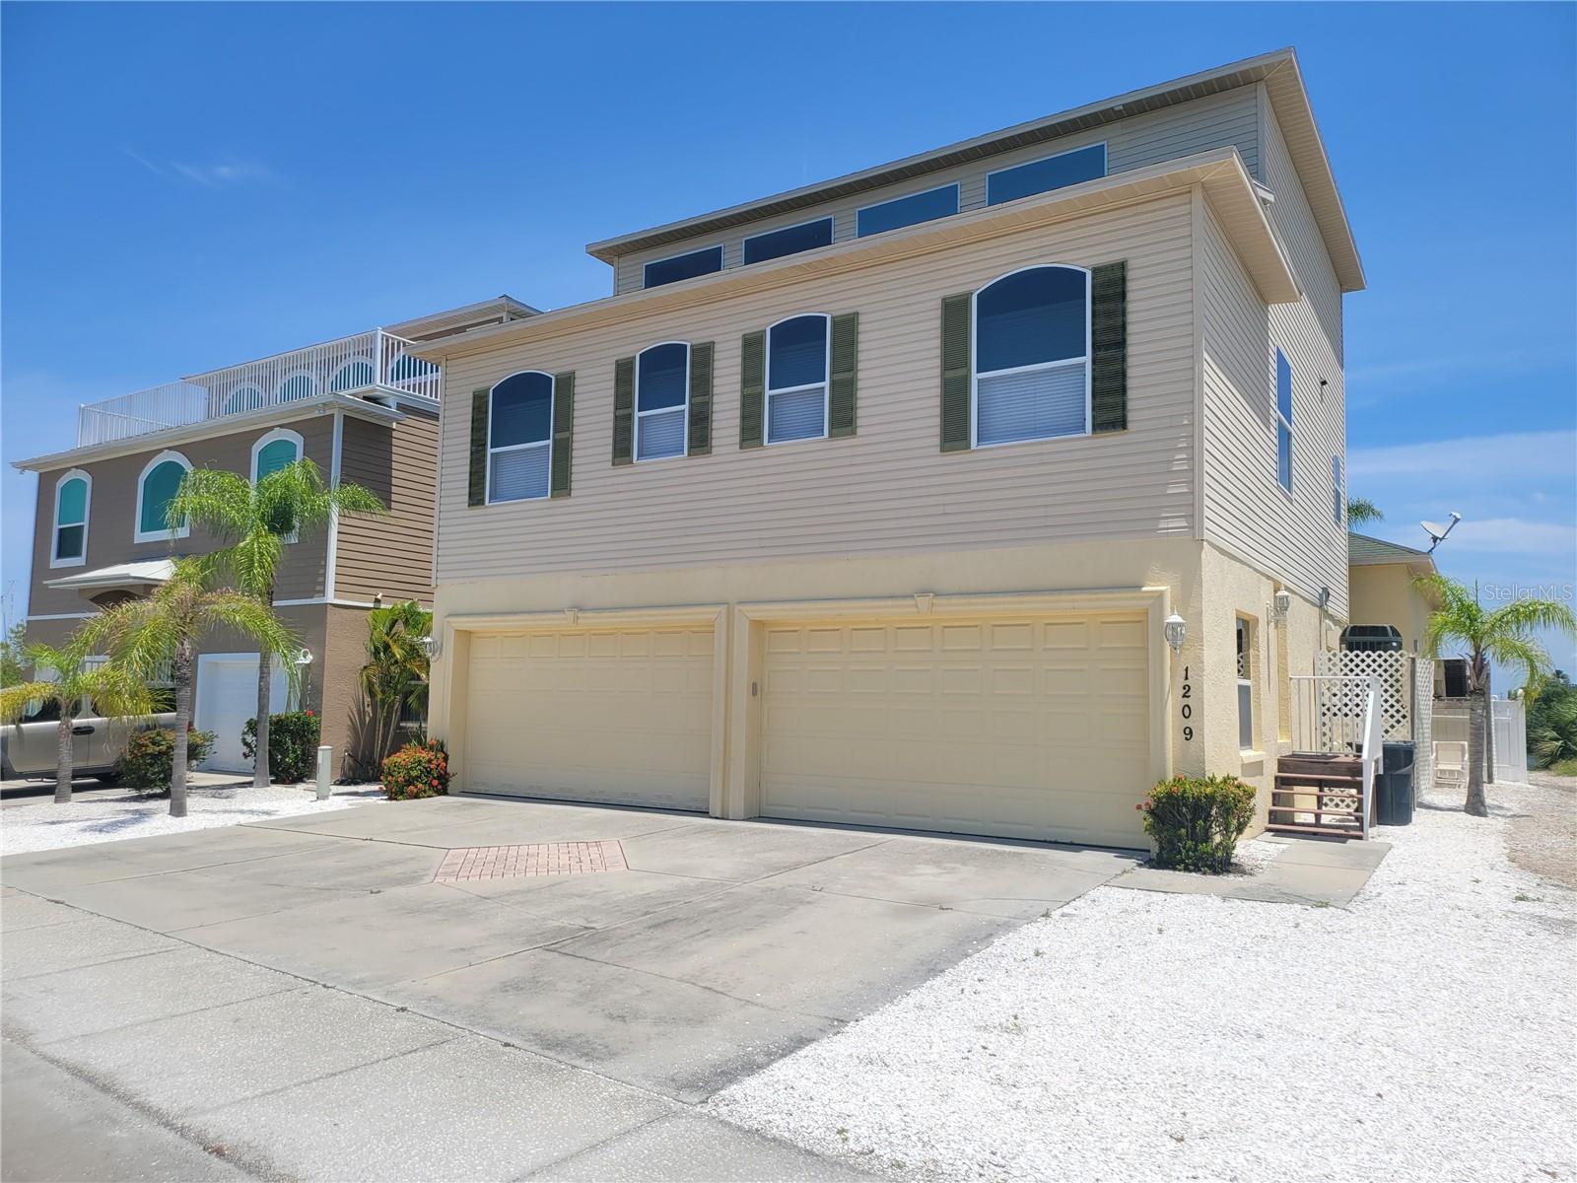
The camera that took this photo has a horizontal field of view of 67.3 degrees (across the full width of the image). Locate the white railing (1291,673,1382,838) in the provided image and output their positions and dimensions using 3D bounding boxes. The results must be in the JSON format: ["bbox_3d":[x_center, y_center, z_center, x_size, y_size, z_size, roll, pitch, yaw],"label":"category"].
[{"bbox_3d":[6.560,1.910,14.509,1.300,1.920,2.300,-2,-6,31],"label":"white railing"}]

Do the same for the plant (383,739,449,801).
[{"bbox_3d":[-5.358,2.531,17.000,0.970,0.835,0.920,-3,-6,35],"label":"plant"}]

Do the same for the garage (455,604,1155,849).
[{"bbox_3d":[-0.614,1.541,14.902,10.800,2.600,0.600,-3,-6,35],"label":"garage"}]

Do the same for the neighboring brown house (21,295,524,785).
[{"bbox_3d":[-8.794,-0.873,27.240,11.900,9.200,12.000,-3,-6,34],"label":"neighboring brown house"}]

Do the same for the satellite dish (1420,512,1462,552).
[{"bbox_3d":[14.320,-1.298,26.000,0.800,0.860,0.650,-2,-6,32],"label":"satellite dish"}]

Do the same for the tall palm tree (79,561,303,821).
[{"bbox_3d":[-7.358,1.174,14.600,2.650,3.182,2.600,-3,-6,35],"label":"tall palm tree"}]

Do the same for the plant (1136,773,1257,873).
[{"bbox_3d":[3.776,2.114,10.950,1.080,0.868,0.950,-3,-6,35],"label":"plant"}]

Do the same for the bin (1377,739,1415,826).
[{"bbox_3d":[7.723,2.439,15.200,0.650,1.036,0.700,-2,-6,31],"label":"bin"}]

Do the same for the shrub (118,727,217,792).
[{"bbox_3d":[-9.479,2.535,18.100,1.500,0.947,1.350,-3,-6,35],"label":"shrub"}]

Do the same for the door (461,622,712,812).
[{"bbox_3d":[-2.856,1.719,16.487,4.880,2.420,0.200,-3,-6,35],"label":"door"}]

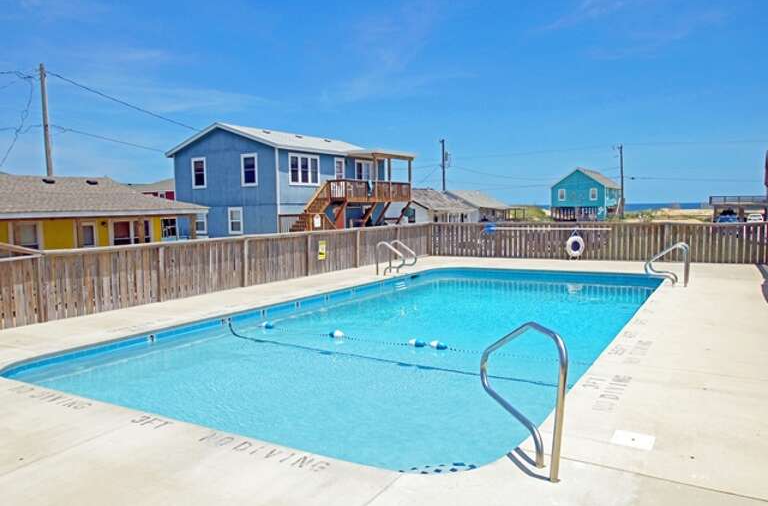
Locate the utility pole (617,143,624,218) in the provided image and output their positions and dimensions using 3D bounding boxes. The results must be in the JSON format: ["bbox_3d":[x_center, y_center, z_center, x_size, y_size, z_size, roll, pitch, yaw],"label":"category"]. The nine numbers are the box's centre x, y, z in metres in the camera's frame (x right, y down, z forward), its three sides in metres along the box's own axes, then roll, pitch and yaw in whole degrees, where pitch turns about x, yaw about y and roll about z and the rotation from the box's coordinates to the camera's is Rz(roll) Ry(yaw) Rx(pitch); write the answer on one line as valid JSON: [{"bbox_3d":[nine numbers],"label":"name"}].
[{"bbox_3d":[32.386,-9.650,78.517,0.550,10.331,0.400,2,5,29],"label":"utility pole"}]

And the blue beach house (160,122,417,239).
[{"bbox_3d":[-4.710,-3.575,32.635,9.112,6.439,10.854,2,5,29],"label":"blue beach house"}]

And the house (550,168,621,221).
[{"bbox_3d":[29.240,-8.296,82.368,7.088,7.106,13.875,2,5,29],"label":"house"}]

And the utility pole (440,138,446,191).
[{"bbox_3d":[7.450,-8.667,70.541,0.550,10.370,0.420,2,5,29],"label":"utility pole"}]

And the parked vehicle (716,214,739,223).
[{"bbox_3d":[33.788,-3.034,56.719,1.820,1.480,4.500,2,5,29],"label":"parked vehicle"}]

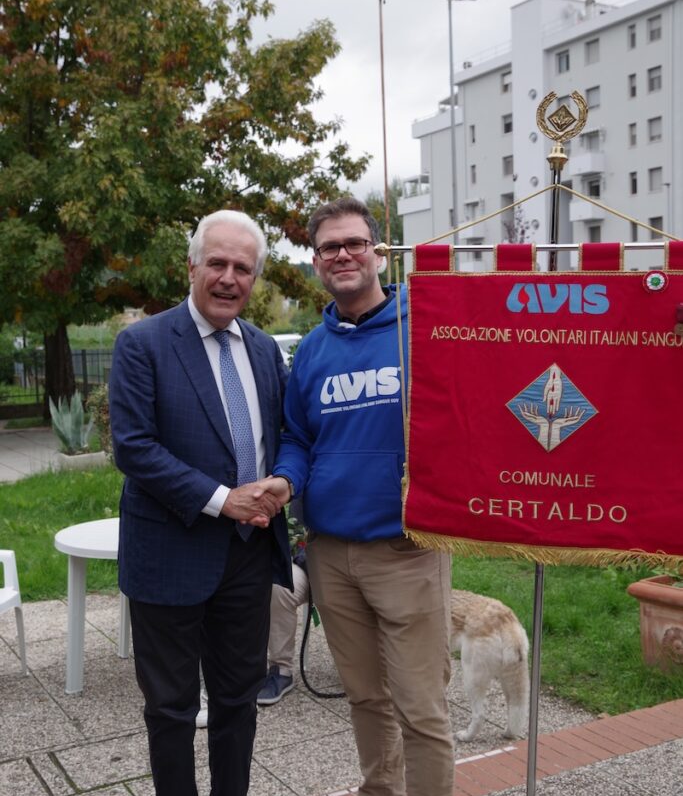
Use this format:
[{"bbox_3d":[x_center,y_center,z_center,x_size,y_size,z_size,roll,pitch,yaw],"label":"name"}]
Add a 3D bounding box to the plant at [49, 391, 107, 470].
[{"bbox_3d":[-2.920,0.352,11.038,0.620,0.900,0.550,-4,5,-37],"label":"plant"}]

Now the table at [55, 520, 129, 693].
[{"bbox_3d":[-0.871,0.907,4.449,0.800,0.655,0.800,-2,4,-8],"label":"table"}]

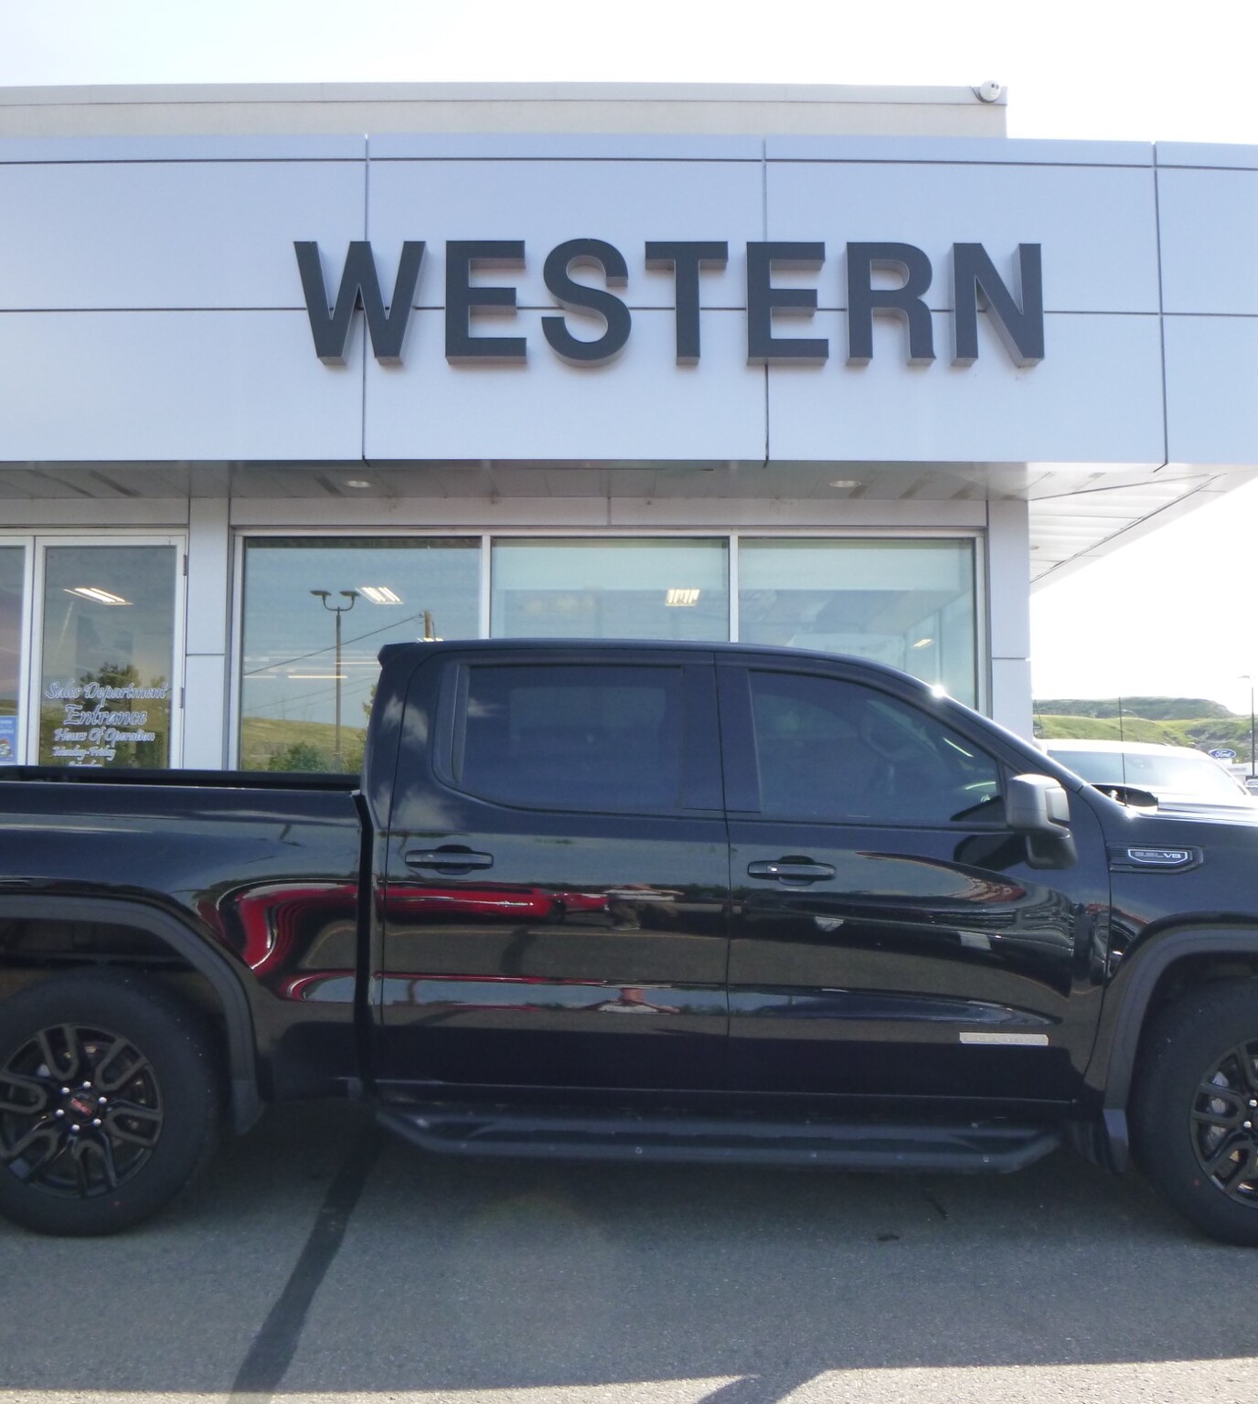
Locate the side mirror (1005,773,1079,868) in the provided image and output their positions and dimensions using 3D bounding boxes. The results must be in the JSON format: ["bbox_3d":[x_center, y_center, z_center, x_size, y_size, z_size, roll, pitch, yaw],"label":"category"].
[{"bbox_3d":[1.282,0.371,4.204,0.170,0.290,0.290,0,-4,0],"label":"side mirror"}]

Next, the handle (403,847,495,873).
[{"bbox_3d":[-0.571,0.501,4.290,0.280,0.068,0.060,0,-4,0],"label":"handle"}]

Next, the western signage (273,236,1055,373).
[{"bbox_3d":[0.234,-2.417,8.202,4.503,0.735,0.150,0,-4,0],"label":"western signage"}]

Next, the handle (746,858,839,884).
[{"bbox_3d":[0.515,0.534,4.272,0.280,0.068,0.060,0,-4,0],"label":"handle"}]

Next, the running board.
[{"bbox_3d":[0.278,1.387,4.294,2.180,0.105,0.200,1,-4,0],"label":"running board"}]

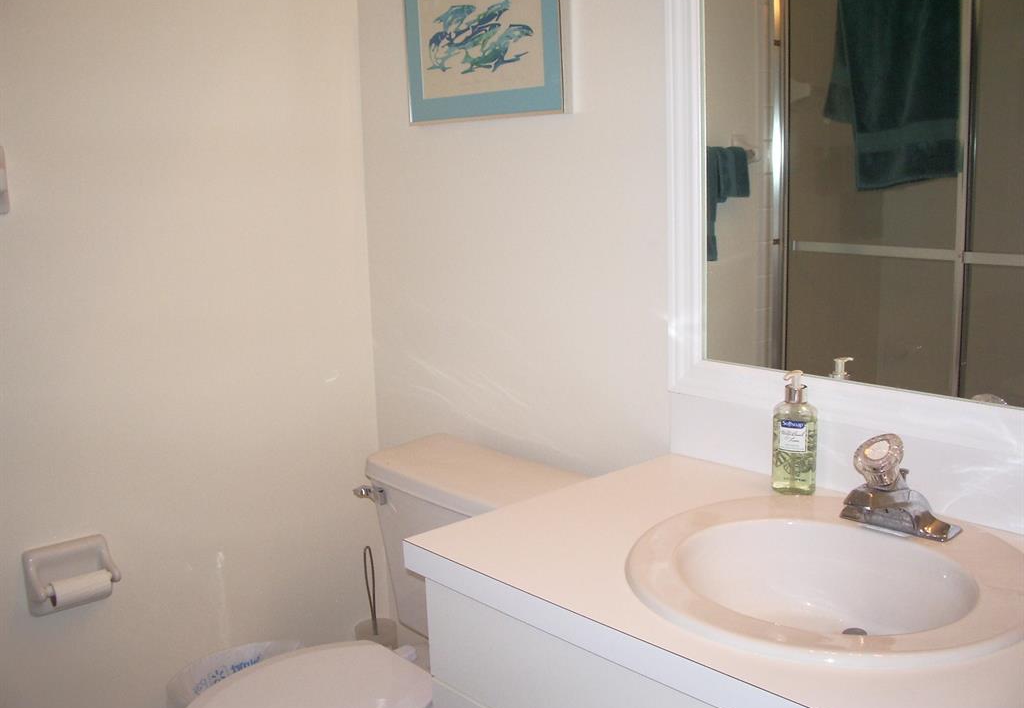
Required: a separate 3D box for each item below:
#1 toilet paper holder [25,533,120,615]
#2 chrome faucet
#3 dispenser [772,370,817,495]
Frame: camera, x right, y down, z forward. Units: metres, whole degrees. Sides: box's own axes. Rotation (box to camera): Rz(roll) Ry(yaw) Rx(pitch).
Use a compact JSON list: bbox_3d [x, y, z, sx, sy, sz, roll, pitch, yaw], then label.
[{"bbox_3d":[-0.853,0.440,2.017,0.149,0.130,0.083,-11,14,-40],"label":"toilet paper holder"},{"bbox_3d":[0.490,0.170,1.359,0.149,0.134,0.146,-11,14,-40],"label":"chrome faucet"},{"bbox_3d":[0.431,0.120,1.568,0.063,0.186,0.053,5,13,35],"label":"dispenser"}]

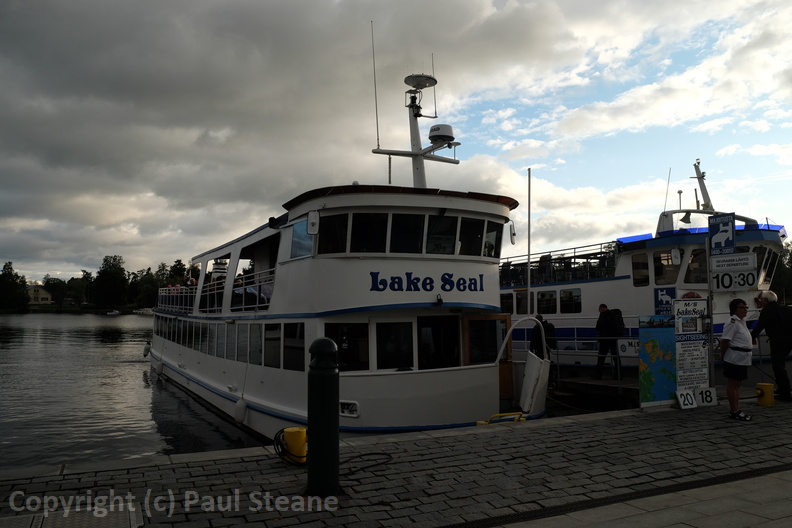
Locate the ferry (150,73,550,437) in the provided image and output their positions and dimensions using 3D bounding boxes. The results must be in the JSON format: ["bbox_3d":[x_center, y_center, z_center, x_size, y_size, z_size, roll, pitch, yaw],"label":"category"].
[{"bbox_3d":[-3.666,0.556,19.580,5.600,7.685,21.400,2,-5,-28],"label":"ferry"}]

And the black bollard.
[{"bbox_3d":[-0.580,1.205,4.782,0.250,1.219,0.250,0,-4,0],"label":"black bollard"}]

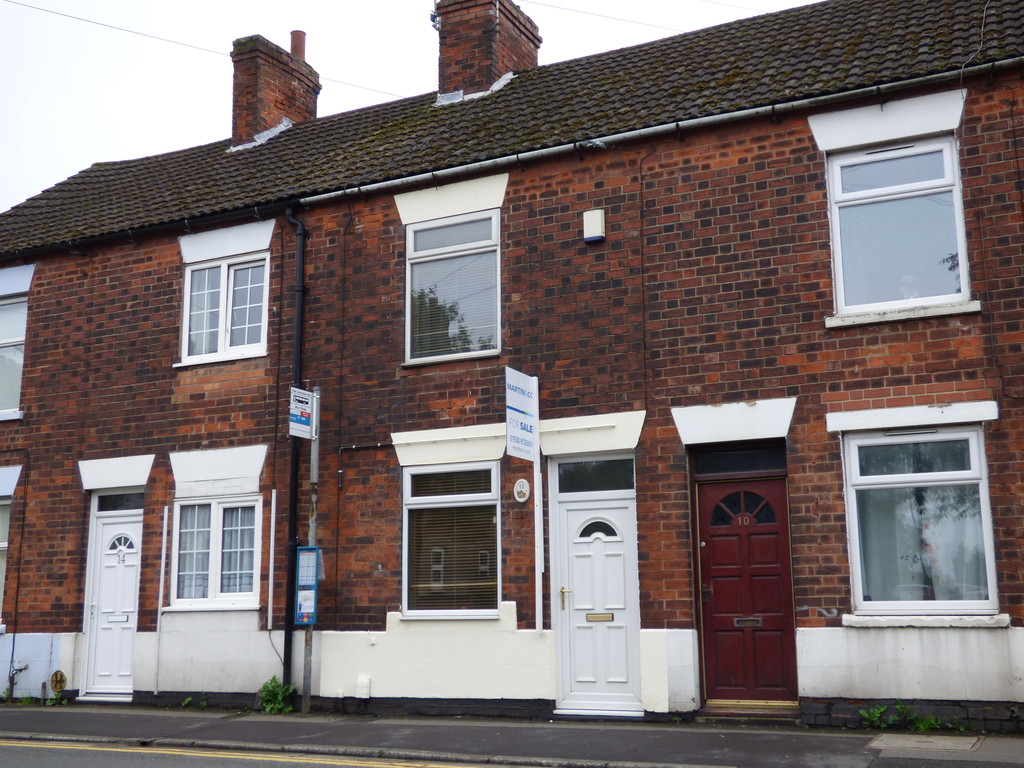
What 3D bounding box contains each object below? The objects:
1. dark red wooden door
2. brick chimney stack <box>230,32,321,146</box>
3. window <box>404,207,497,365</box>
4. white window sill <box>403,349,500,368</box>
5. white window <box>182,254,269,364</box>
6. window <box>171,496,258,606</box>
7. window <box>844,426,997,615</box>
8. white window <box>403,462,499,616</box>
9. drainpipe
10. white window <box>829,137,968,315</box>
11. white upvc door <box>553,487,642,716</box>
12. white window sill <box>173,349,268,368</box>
[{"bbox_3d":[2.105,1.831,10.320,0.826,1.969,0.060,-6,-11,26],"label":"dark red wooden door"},{"bbox_3d":[-3.549,-4.439,17.442,0.495,2.250,1.560,-6,-11,26],"label":"brick chimney stack"},{"bbox_3d":[-0.578,-0.964,11.645,1.066,1.481,0.100,-6,-13,24],"label":"window"},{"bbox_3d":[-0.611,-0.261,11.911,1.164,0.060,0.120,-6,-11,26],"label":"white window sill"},{"bbox_3d":[-3.294,-0.869,13.412,1.249,1.186,0.090,-6,-11,26],"label":"white window"},{"bbox_3d":[-3.121,1.805,12.304,1.169,1.169,0.100,-6,-13,24],"label":"window"},{"bbox_3d":[3.444,1.162,9.738,1.138,1.530,0.090,-6,-11,26],"label":"window"},{"bbox_3d":[-0.589,1.561,11.632,1.123,1.513,0.090,-6,-11,26],"label":"white window"},{"bbox_3d":[-2.260,0.587,11.965,0.105,5.096,0.130,-6,-13,24],"label":"drainpipe"},{"bbox_3d":[3.337,-1.343,9.969,1.061,1.442,0.100,-6,-13,24],"label":"white window"},{"bbox_3d":[0.783,1.958,10.461,0.814,2.031,0.100,-6,-13,24],"label":"white upvc door"},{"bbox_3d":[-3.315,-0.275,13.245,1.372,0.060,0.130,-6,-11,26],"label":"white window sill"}]

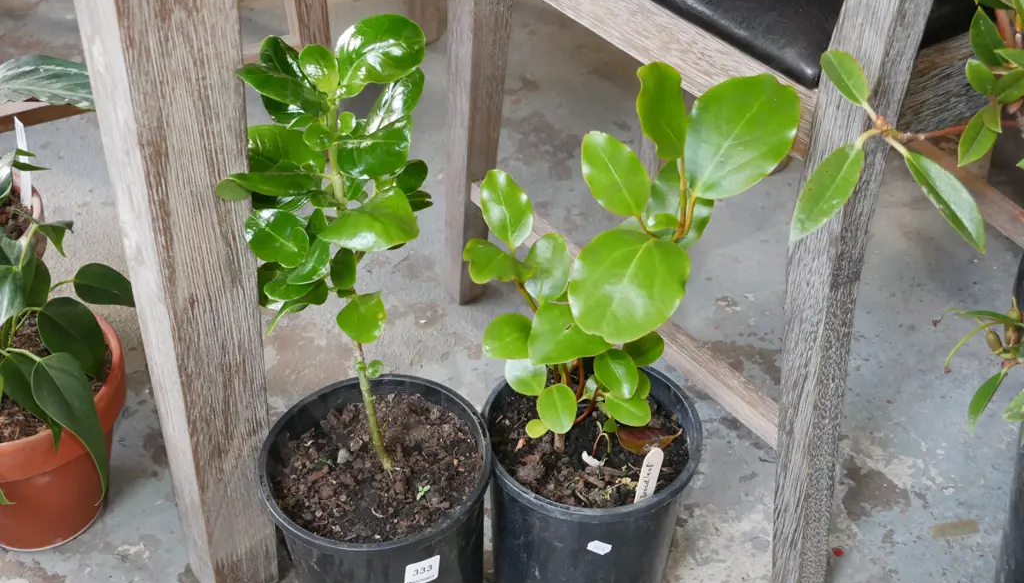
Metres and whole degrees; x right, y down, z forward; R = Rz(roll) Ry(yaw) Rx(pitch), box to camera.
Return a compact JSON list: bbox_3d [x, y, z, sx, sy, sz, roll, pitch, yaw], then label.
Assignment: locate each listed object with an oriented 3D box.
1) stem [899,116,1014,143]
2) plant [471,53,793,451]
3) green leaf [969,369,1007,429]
[{"bbox_3d":[0.275,-0.100,0.838,0.080,0.020,0.018,2,41,0],"label":"stem"},{"bbox_3d":[0.073,0.006,1.001,0.214,0.373,0.149,2,41,0],"label":"plant"},{"bbox_3d":[0.338,0.077,0.968,0.028,0.050,0.026,2,41,0],"label":"green leaf"}]

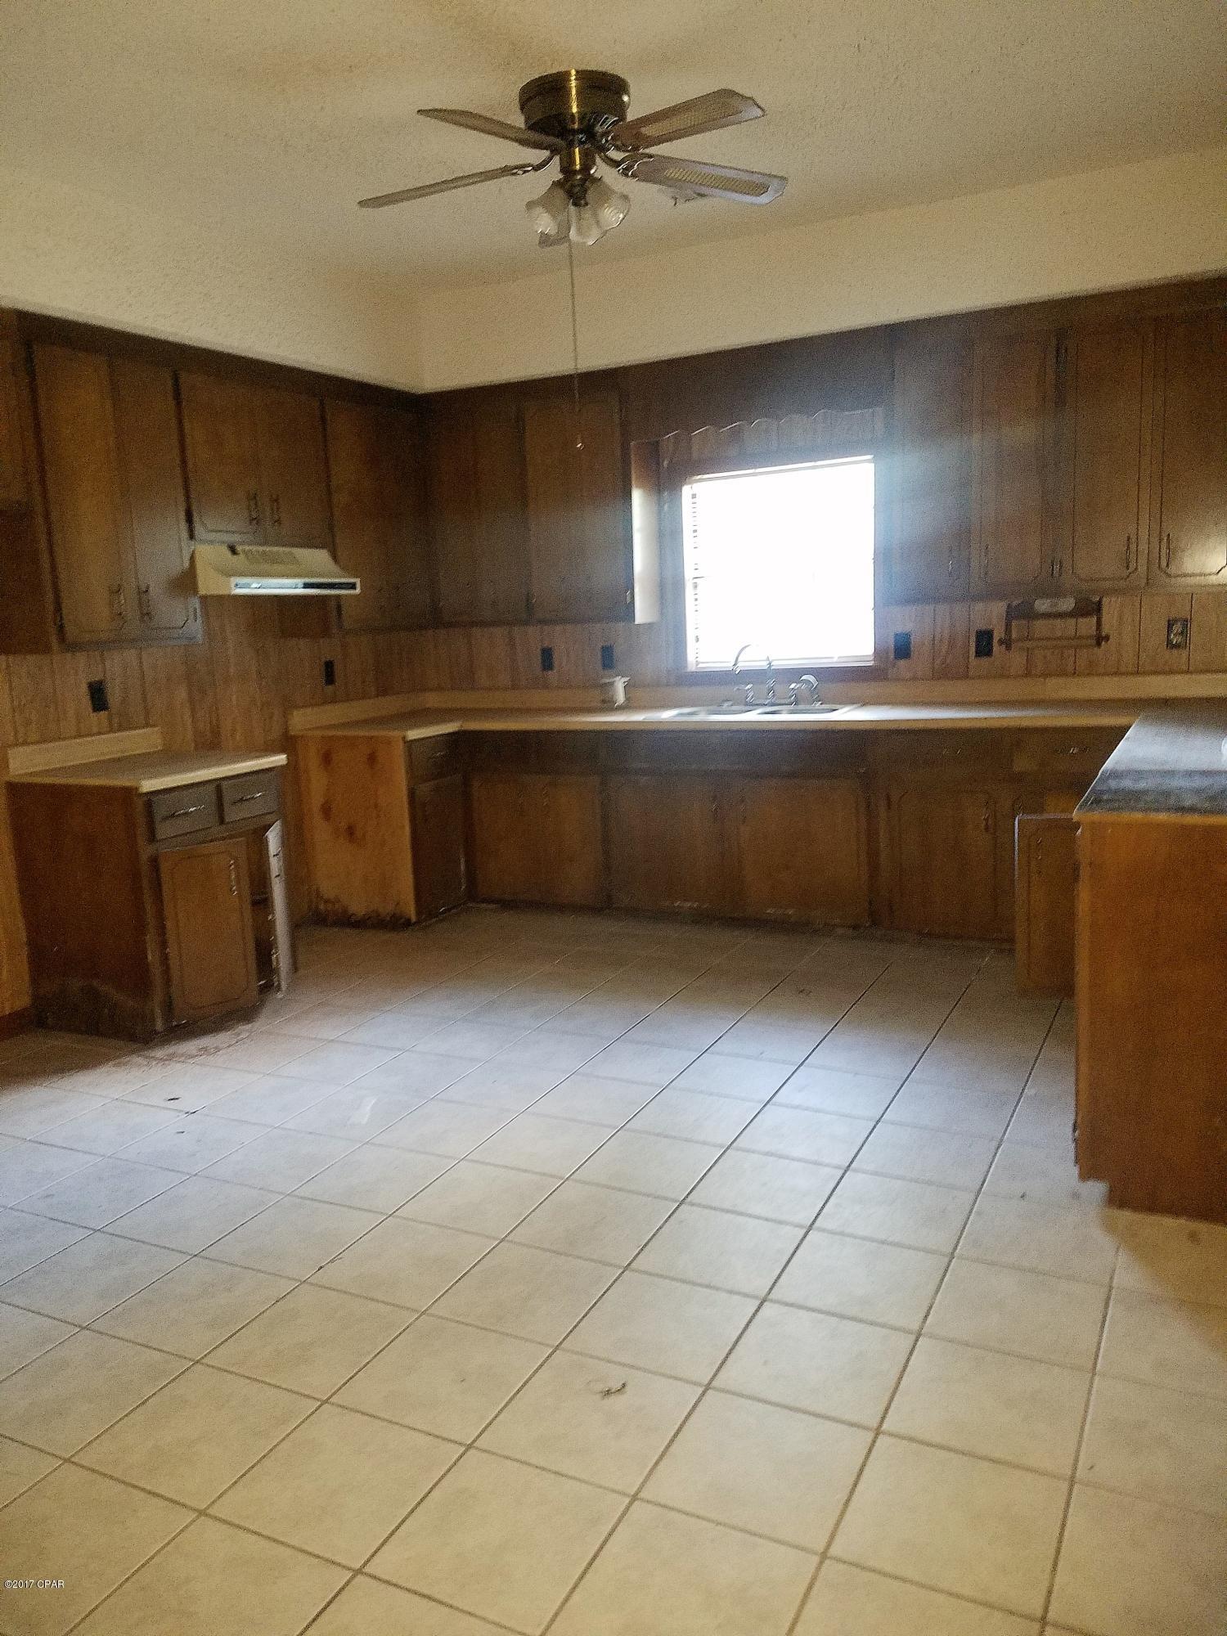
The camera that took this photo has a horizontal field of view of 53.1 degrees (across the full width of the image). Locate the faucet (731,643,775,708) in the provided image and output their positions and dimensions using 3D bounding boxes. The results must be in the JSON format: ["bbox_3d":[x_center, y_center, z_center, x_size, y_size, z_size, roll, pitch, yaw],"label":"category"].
[{"bbox_3d":[0.646,-0.632,5.527,0.200,0.267,0.050,-10,12,-36],"label":"faucet"}]

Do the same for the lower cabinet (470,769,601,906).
[{"bbox_3d":[-0.246,0.056,5.977,0.706,0.609,0.500,3,11,28],"label":"lower cabinet"}]

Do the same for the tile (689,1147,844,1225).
[{"bbox_3d":[0.374,0.898,2.968,0.305,0.010,0.305,2,11,26],"label":"tile"}]

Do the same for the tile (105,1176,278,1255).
[{"bbox_3d":[-1.007,0.953,2.966,0.302,0.010,0.302,2,11,26],"label":"tile"}]

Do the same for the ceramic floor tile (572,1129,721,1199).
[{"bbox_3d":[0.096,0.888,3.107,0.305,0.010,0.305,2,11,26],"label":"ceramic floor tile"}]

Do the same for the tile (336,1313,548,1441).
[{"bbox_3d":[-0.314,1.042,2.295,0.305,0.010,0.305,2,11,26],"label":"tile"}]

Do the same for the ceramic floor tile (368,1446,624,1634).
[{"bbox_3d":[-0.170,1.101,1.877,0.302,0.010,0.302,2,11,26],"label":"ceramic floor tile"}]

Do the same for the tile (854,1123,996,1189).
[{"bbox_3d":[0.789,0.858,3.100,0.305,0.010,0.305,2,11,26],"label":"tile"}]

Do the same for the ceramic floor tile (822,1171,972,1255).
[{"bbox_3d":[0.655,0.911,2.830,0.303,0.010,0.303,2,10,26],"label":"ceramic floor tile"}]

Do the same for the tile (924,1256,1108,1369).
[{"bbox_3d":[0.795,0.970,2.413,0.306,0.010,0.304,2,11,26],"label":"tile"}]

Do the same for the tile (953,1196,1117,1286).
[{"bbox_3d":[0.930,0.919,2.691,0.305,0.010,0.305,2,11,26],"label":"tile"}]

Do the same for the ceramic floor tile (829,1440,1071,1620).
[{"bbox_3d":[0.521,1.074,1.880,0.305,0.010,0.305,2,11,26],"label":"ceramic floor tile"}]

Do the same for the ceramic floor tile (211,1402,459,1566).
[{"bbox_3d":[-0.447,1.087,2.010,0.303,0.010,0.303,2,10,26],"label":"ceramic floor tile"}]

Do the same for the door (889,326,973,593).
[{"bbox_3d":[1.315,-1.442,5.112,0.338,1.045,0.022,2,11,26],"label":"door"}]

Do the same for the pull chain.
[{"bbox_3d":[-0.110,-1.397,3.593,0.012,0.629,0.012,3,11,28],"label":"pull chain"}]

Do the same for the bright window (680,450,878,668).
[{"bbox_3d":[0.749,-1.155,5.707,0.930,0.920,0.090,2,11,26],"label":"bright window"}]

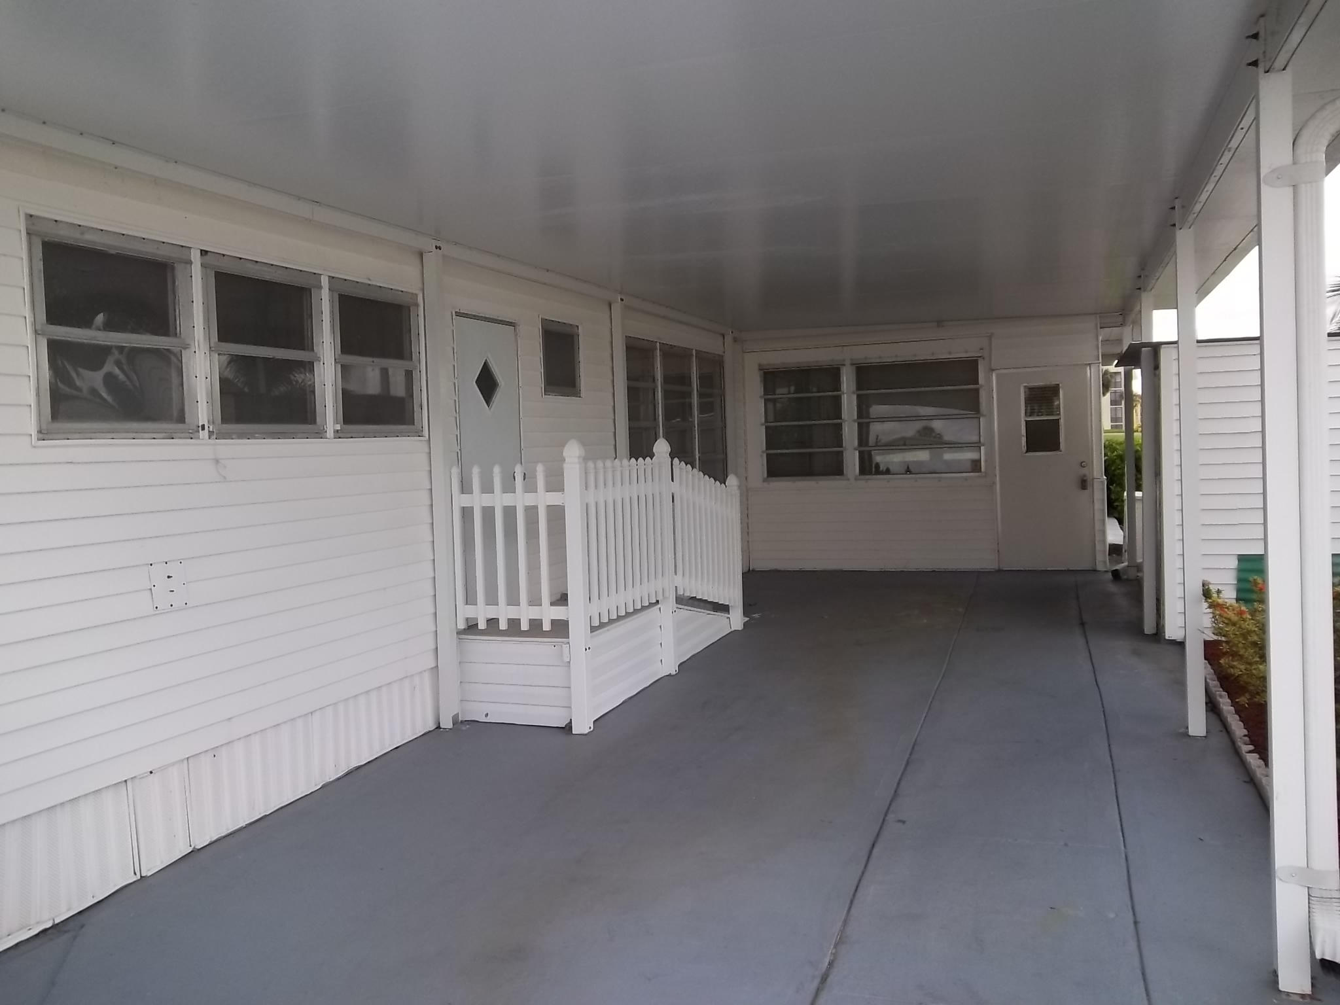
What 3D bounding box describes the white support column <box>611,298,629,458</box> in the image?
[{"bbox_3d":[-0.369,-0.281,8.537,0.076,2.578,0.076,-1,3,20],"label":"white support column"}]

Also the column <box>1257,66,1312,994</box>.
[{"bbox_3d":[1.605,0.092,2.835,0.076,2.402,0.076,-1,3,20],"label":"column"}]

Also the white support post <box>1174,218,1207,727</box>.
[{"bbox_3d":[2.454,-0.088,5.102,0.076,2.394,0.076,-1,3,20],"label":"white support post"}]

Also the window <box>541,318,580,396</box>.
[{"bbox_3d":[-0.757,-1.004,7.569,0.060,0.523,0.600,-1,3,20],"label":"window"}]

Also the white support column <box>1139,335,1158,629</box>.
[{"bbox_3d":[3.315,-0.253,7.509,0.076,2.339,0.076,-1,3,20],"label":"white support column"}]

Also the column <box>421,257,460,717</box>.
[{"bbox_3d":[-1.271,-0.061,5.993,0.076,2.625,0.078,-1,3,20],"label":"column"}]

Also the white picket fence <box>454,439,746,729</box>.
[{"bbox_3d":[-0.327,0.376,7.326,0.799,1.596,2.934,-1,3,21],"label":"white picket fence"}]

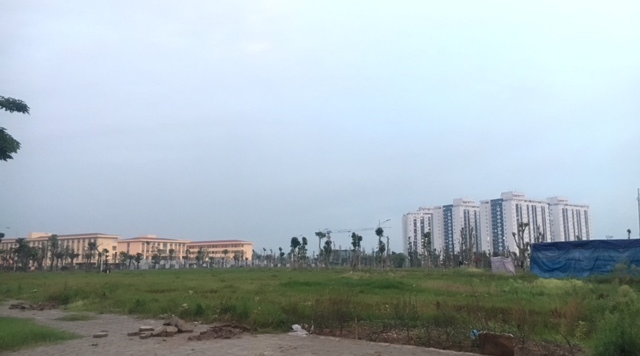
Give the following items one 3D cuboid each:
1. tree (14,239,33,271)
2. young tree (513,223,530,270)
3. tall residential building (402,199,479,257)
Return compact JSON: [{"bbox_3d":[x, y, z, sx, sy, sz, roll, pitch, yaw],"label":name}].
[{"bbox_3d":[-42.578,11.129,77.000,2.580,4.880,2.510,0,-9,0],"label":"tree"},{"bbox_3d":[24.427,8.334,65.000,2.180,5.760,2.120,0,-9,0],"label":"young tree"},{"bbox_3d":[106.061,45.580,470.000,50.000,53.000,42.000,5,-10,-30],"label":"tall residential building"}]

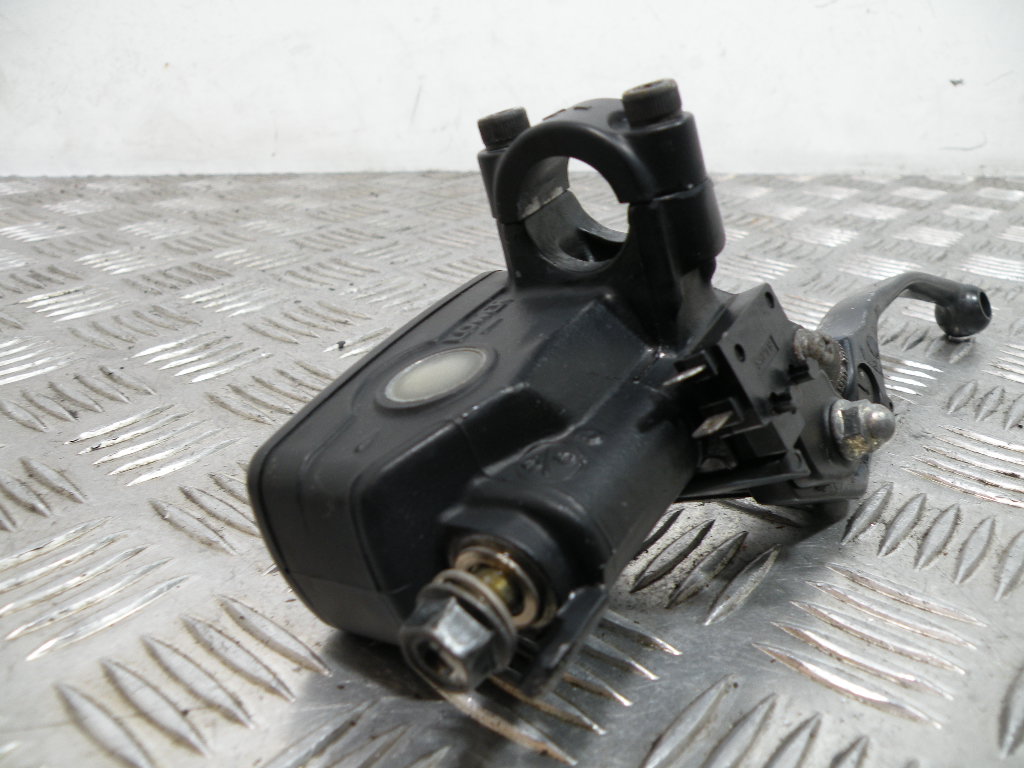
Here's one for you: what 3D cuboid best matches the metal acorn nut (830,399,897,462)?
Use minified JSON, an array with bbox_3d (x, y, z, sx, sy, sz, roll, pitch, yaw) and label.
[{"bbox_3d":[0.078,0.009,0.175,0.012,0.013,0.013,-14,8,42],"label":"metal acorn nut"}]

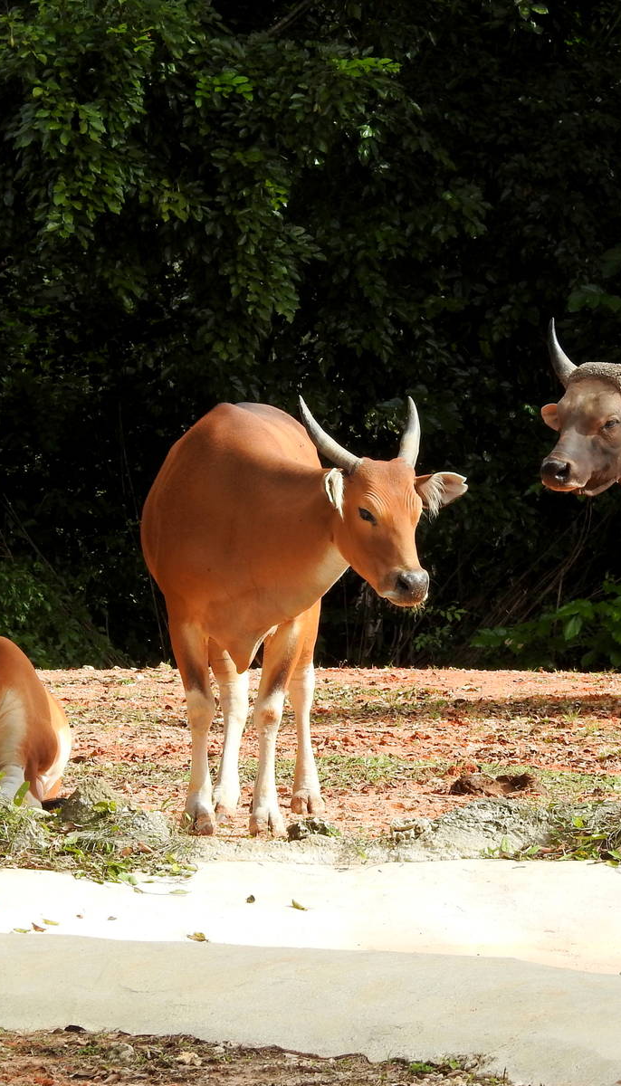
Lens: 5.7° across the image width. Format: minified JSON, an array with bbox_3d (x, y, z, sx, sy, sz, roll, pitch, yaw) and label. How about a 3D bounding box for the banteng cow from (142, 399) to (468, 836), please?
[{"bbox_3d":[-0.022,0.212,20.604,1.060,1.400,1.850,0,2,7],"label":"banteng cow"}]

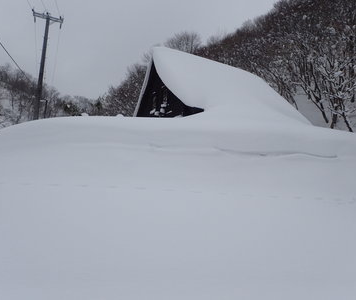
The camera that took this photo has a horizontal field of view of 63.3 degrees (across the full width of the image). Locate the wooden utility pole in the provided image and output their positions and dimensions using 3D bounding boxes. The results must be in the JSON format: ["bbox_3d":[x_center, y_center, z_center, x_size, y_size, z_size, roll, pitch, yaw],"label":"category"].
[{"bbox_3d":[-8.250,-4.100,17.500,1.750,8.400,0.400,6,0,-22],"label":"wooden utility pole"}]

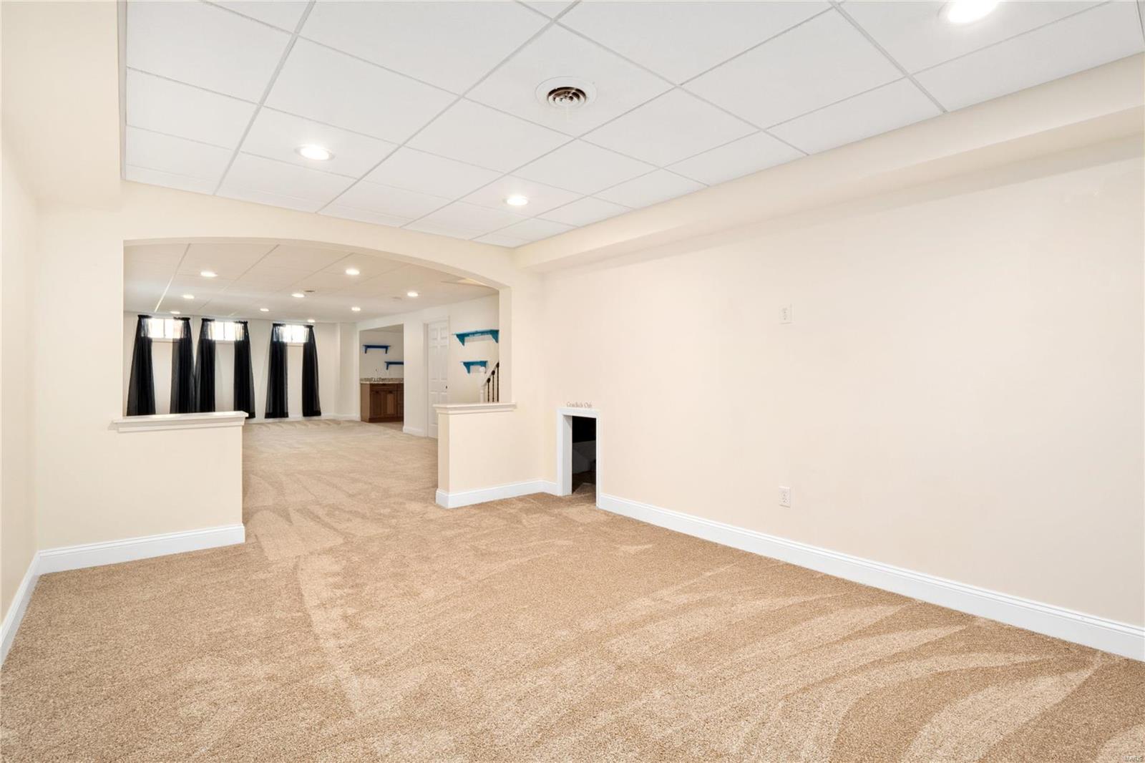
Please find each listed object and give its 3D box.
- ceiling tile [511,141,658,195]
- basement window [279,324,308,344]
[{"bbox_3d":[0.055,-1.194,2.893,0.600,0.020,0.600,-1,2,-40],"label":"ceiling tile"},{"bbox_3d":[-6.398,-1.083,11.643,0.680,0.440,0.100,-1,2,-40],"label":"basement window"}]

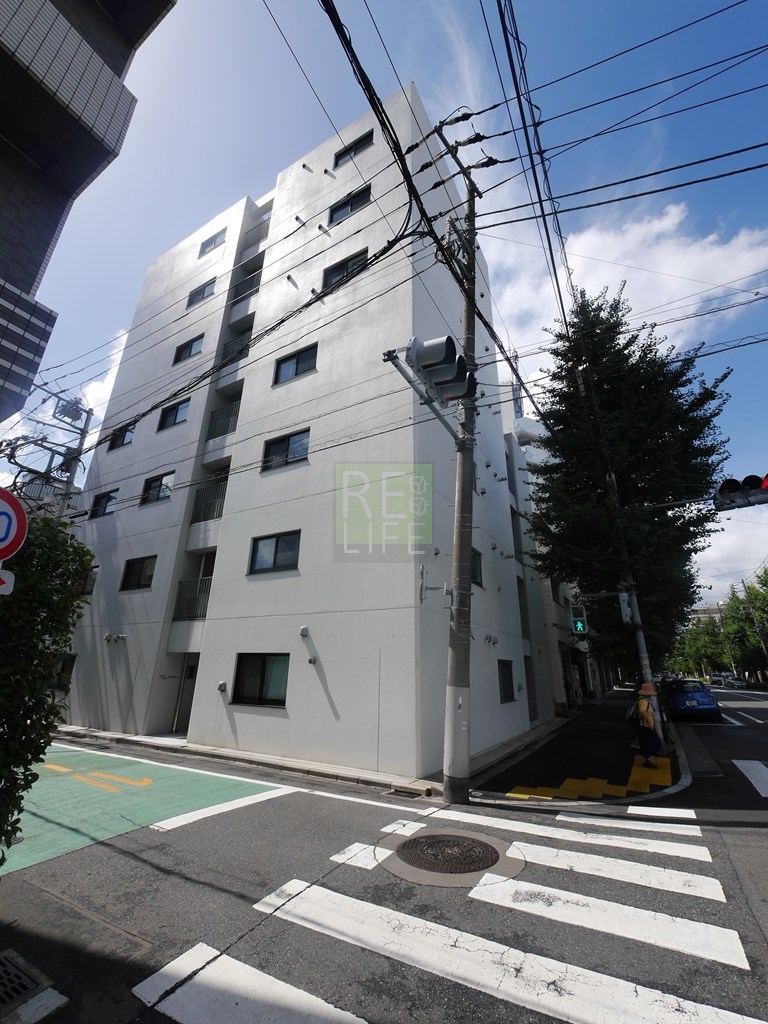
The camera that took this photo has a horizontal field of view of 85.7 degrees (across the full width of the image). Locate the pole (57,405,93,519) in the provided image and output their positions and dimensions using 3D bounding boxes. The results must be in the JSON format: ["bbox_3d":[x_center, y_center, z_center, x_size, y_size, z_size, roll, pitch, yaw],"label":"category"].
[{"bbox_3d":[-11.494,1.029,14.341,0.400,11.100,0.400,17,-26,-37],"label":"pole"}]

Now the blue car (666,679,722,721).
[{"bbox_3d":[13.000,7.900,17.800,1.760,1.450,4.200,-11,-24,29],"label":"blue car"}]

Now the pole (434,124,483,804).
[{"bbox_3d":[1.403,-2.228,7.802,0.500,13.200,1.850,-12,-26,40],"label":"pole"}]

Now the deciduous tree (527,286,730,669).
[{"bbox_3d":[7.904,-1.136,14.096,5.800,15.400,5.800,-11,-24,29],"label":"deciduous tree"}]

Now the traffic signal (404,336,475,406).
[{"bbox_3d":[0.775,-1.934,5.680,0.550,0.440,1.170,-11,-23,29],"label":"traffic signal"}]

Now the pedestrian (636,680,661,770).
[{"bbox_3d":[5.190,4.150,8.130,0.480,1.500,0.520,-18,-28,42],"label":"pedestrian"}]

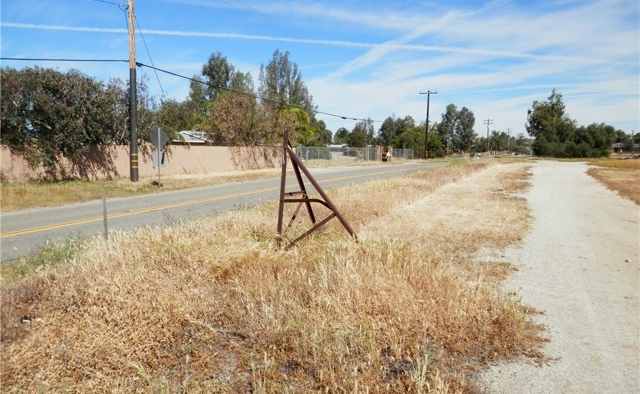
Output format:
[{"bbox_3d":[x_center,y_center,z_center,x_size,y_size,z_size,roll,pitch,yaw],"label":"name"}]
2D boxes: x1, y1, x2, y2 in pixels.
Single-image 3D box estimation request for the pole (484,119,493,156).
[{"bbox_3d":[46.823,-16.869,128.937,2.400,9.390,0.400,3,7,27],"label":"pole"}]

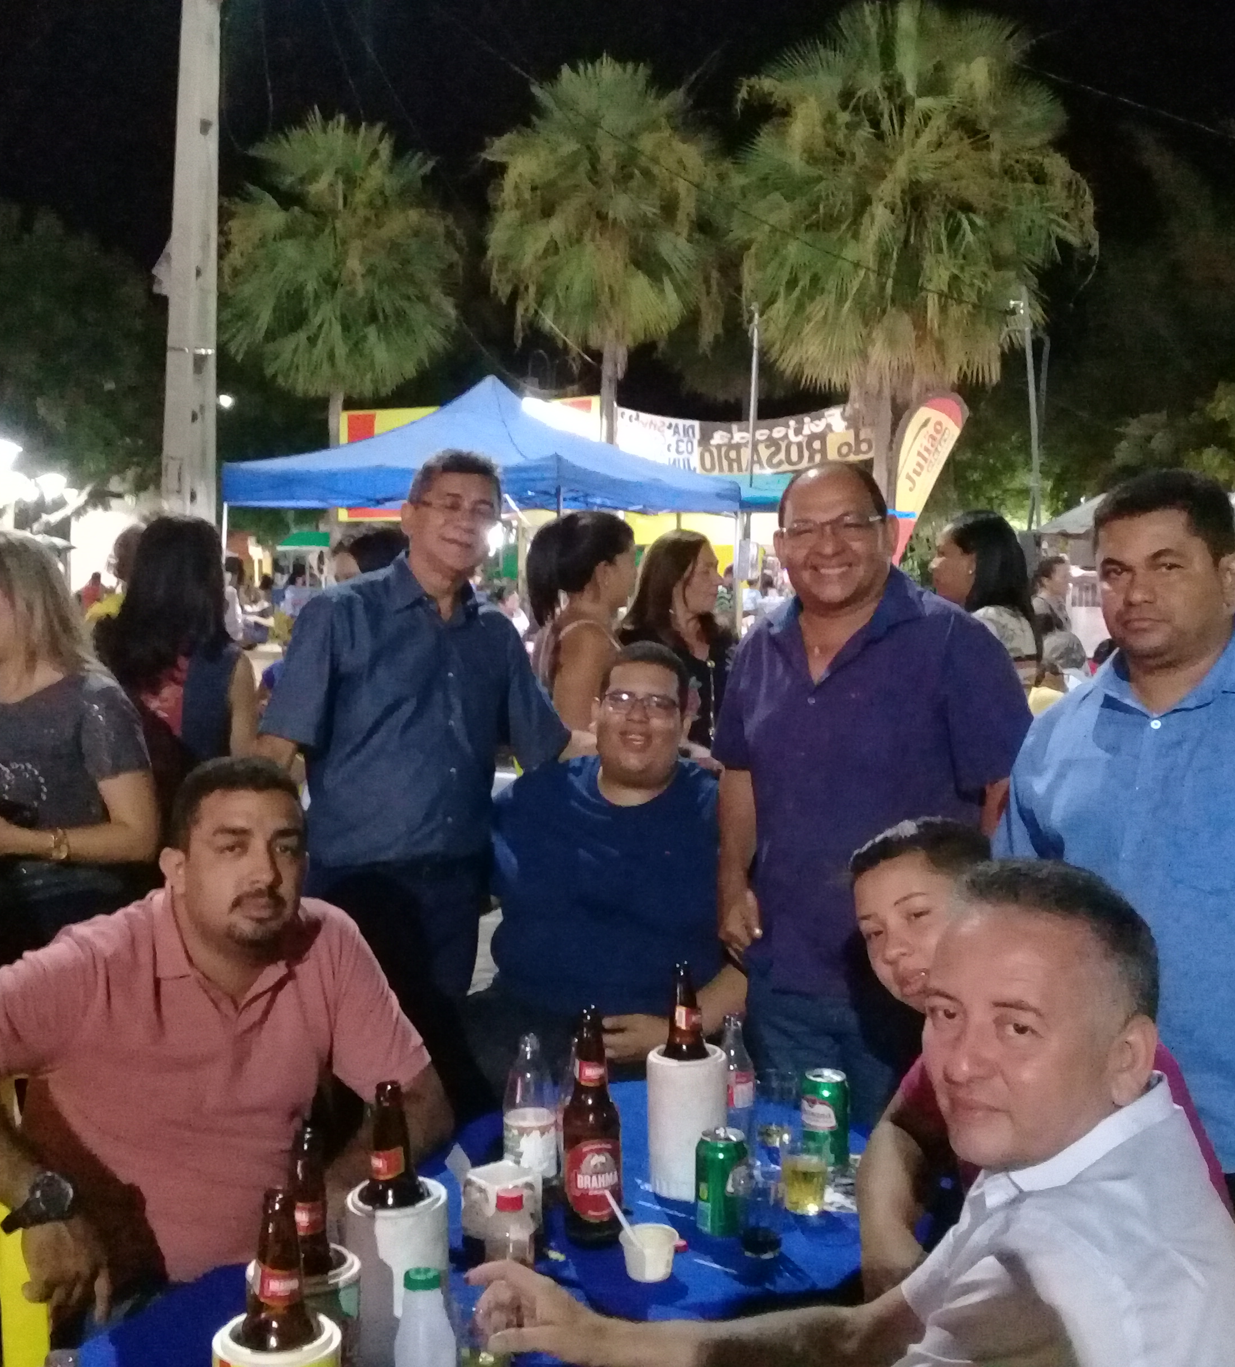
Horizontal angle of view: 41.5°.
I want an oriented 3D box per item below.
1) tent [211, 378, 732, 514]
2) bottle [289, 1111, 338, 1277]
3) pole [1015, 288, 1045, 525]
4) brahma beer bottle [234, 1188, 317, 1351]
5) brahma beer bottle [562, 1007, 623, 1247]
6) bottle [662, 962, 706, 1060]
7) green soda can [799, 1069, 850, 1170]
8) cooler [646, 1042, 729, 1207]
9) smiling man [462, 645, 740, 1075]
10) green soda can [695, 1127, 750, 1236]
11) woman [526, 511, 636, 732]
[{"bbox_3d":[-1.020,-0.976,13.284,3.000,3.070,3.000,2,5,28],"label":"tent"},{"bbox_3d":[-0.293,0.568,1.560,0.075,0.290,0.075,0,4,-6],"label":"bottle"},{"bbox_3d":[6.412,-3.167,24.835,0.380,5.750,0.220,-3,4,0],"label":"pole"},{"bbox_3d":[-0.292,0.579,1.395,0.075,0.290,0.075,-1,4,-11],"label":"brahma beer bottle"},{"bbox_3d":[-0.030,0.550,2.055,0.075,0.290,0.075,-1,4,-9],"label":"brahma beer bottle"},{"bbox_3d":[0.091,0.526,2.209,0.075,0.290,0.075,-1,4,-22],"label":"bottle"},{"bbox_3d":[0.289,0.605,2.265,0.066,0.122,0.066,0,4,0],"label":"green soda can"},{"bbox_3d":[0.095,0.591,2.213,0.108,0.188,0.108,0,4,0],"label":"cooler"},{"bbox_3d":[-0.021,0.654,2.838,0.580,1.420,0.780,0,4,3],"label":"smiling man"},{"bbox_3d":[0.134,0.632,2.090,0.066,0.122,0.066,0,4,0],"label":"green soda can"},{"bbox_3d":[-0.088,0.423,3.861,0.290,1.660,0.430,-1,4,-16],"label":"woman"}]

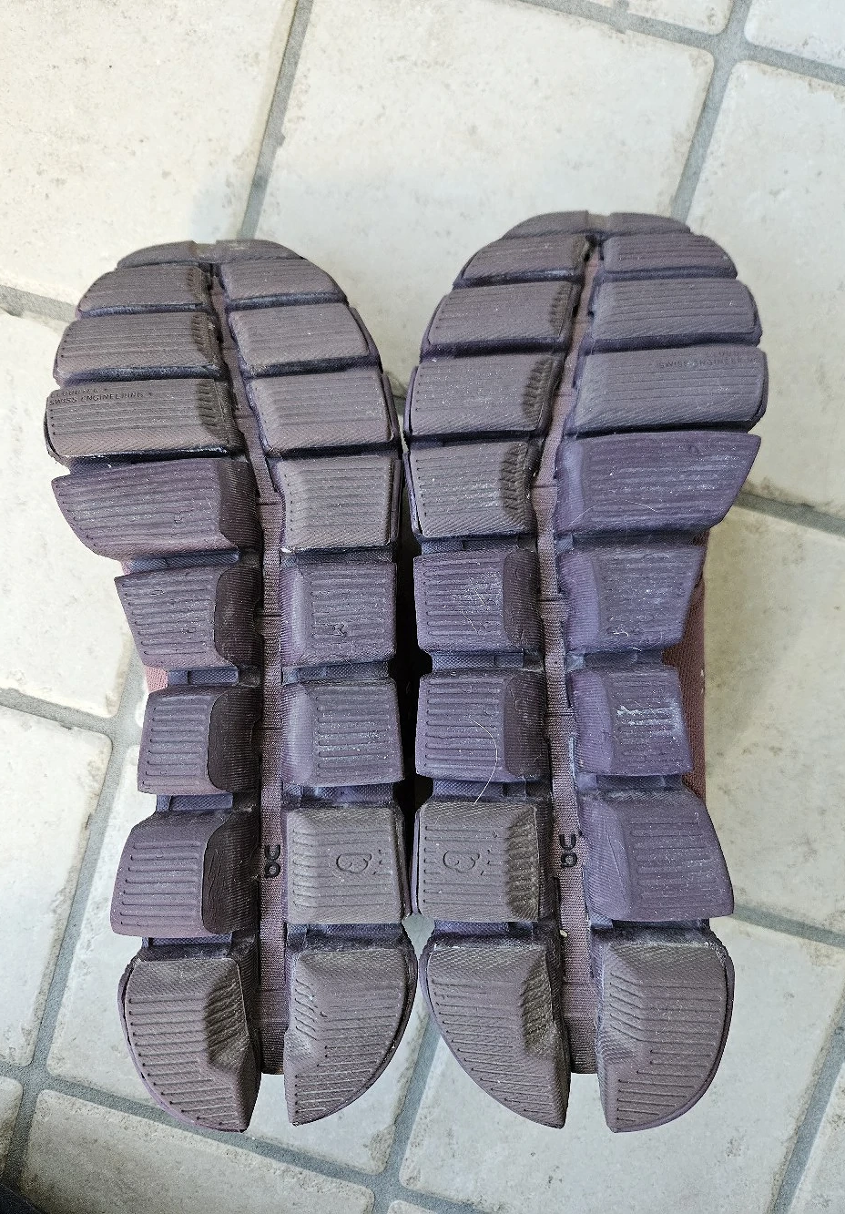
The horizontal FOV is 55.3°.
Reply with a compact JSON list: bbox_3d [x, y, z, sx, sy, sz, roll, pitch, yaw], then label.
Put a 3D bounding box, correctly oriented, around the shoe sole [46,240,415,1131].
[{"bbox_3d":[-0.054,0.019,0.259,0.108,0.046,0.273,-5,86,3],"label":"shoe sole"}]

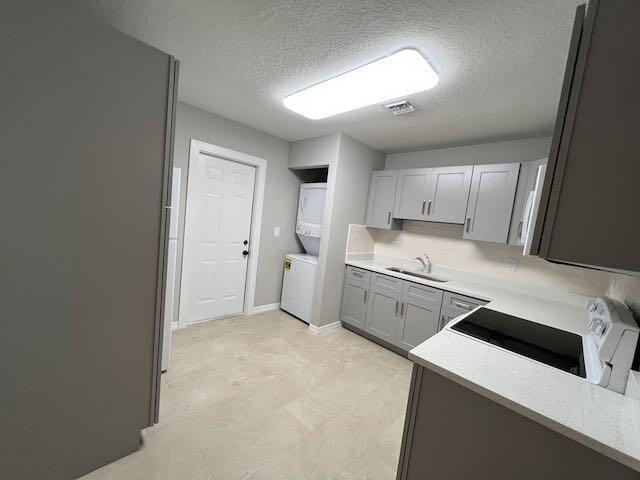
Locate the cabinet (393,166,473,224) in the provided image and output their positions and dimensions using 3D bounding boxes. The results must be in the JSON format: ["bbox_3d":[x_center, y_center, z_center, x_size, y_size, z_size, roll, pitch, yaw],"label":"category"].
[{"bbox_3d":[1.369,-0.516,2.892,0.322,0.606,0.835,2,7,-44],"label":"cabinet"}]

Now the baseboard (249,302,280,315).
[{"bbox_3d":[-0.794,1.021,3.598,0.486,0.089,0.025,2,7,-44],"label":"baseboard"}]

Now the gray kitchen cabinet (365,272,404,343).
[{"bbox_3d":[0.969,0.821,3.041,0.635,0.801,0.432,2,7,-44],"label":"gray kitchen cabinet"}]

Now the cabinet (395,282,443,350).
[{"bbox_3d":[1.257,0.878,2.745,0.635,0.801,0.402,2,7,-44],"label":"cabinet"}]

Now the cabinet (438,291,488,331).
[{"bbox_3d":[1.541,0.934,2.454,0.635,0.801,0.419,2,7,-44],"label":"cabinet"}]

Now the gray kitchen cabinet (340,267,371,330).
[{"bbox_3d":[0.682,0.764,3.335,0.635,0.801,0.397,2,7,-44],"label":"gray kitchen cabinet"}]

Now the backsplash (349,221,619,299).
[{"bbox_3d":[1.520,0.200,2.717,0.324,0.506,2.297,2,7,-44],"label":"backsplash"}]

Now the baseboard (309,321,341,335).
[{"bbox_3d":[0.089,1.149,3.228,0.445,0.091,0.177,2,7,-44],"label":"baseboard"}]

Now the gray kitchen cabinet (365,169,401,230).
[{"bbox_3d":[0.933,-0.528,3.338,0.322,0.754,0.405,2,7,-44],"label":"gray kitchen cabinet"}]

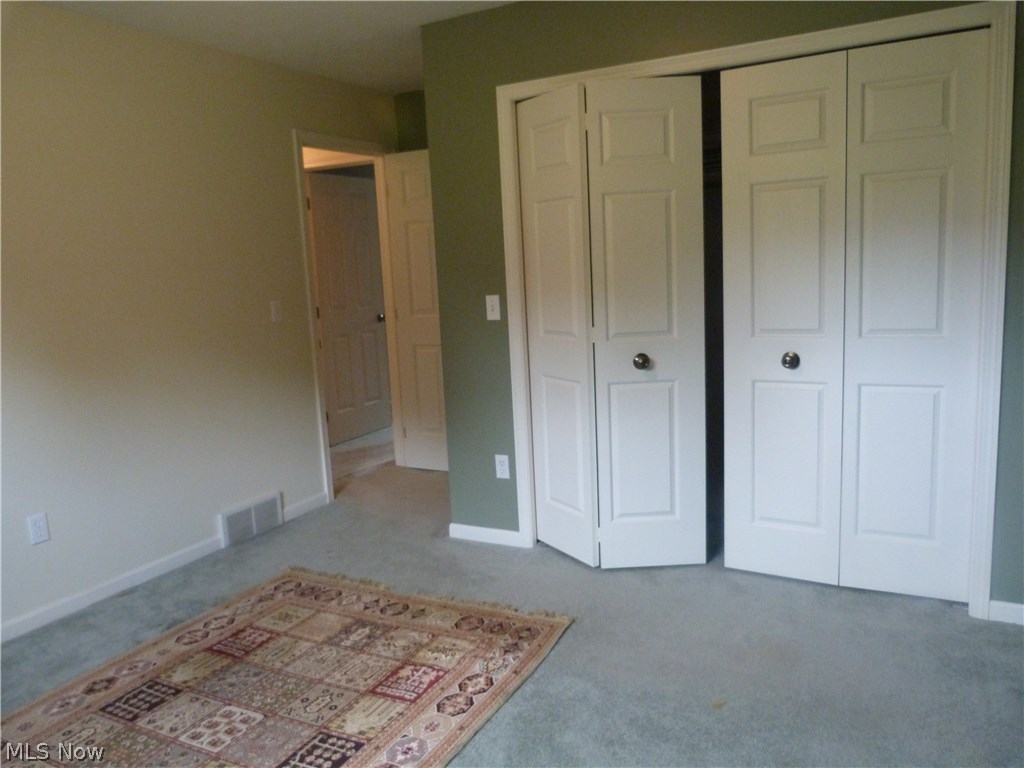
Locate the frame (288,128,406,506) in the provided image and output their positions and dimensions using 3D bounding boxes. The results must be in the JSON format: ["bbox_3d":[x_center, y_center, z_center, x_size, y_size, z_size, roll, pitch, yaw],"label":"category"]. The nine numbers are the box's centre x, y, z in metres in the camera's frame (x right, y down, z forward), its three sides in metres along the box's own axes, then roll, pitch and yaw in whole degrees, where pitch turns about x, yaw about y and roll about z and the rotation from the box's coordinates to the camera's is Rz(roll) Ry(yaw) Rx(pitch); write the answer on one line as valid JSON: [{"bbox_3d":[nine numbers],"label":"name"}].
[{"bbox_3d":[-0.997,-0.409,4.633,0.150,2.150,0.810,2,10,30],"label":"frame"}]

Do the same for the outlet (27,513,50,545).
[{"bbox_3d":[-1.900,0.581,2.975,0.010,0.115,0.071,2,10,30],"label":"outlet"}]

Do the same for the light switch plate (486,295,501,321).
[{"bbox_3d":[-0.088,-0.352,3.435,0.071,0.115,0.010,1,10,26],"label":"light switch plate"}]

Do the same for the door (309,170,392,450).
[{"bbox_3d":[-1.287,-0.588,5.961,0.040,2.070,0.790,2,10,30],"label":"door"}]

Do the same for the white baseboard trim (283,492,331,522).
[{"bbox_3d":[-1.180,0.708,4.268,0.016,0.072,0.370,2,10,30],"label":"white baseboard trim"}]

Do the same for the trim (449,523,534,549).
[{"bbox_3d":[-0.103,0.746,3.640,0.440,0.076,0.016,1,10,26],"label":"trim"}]

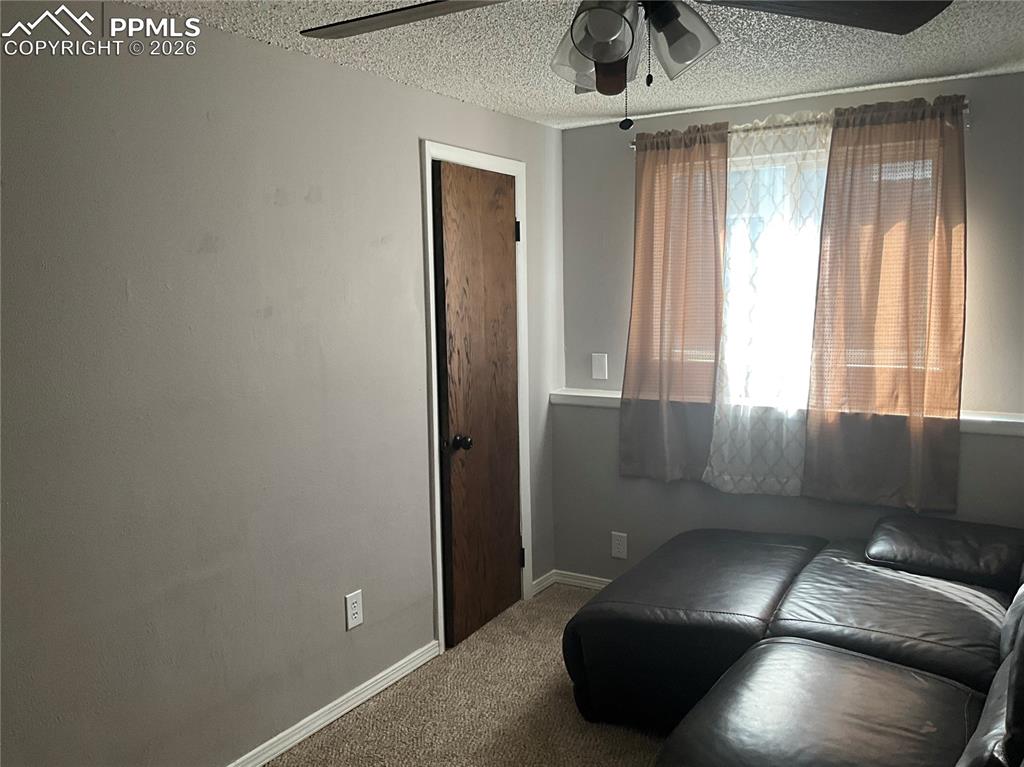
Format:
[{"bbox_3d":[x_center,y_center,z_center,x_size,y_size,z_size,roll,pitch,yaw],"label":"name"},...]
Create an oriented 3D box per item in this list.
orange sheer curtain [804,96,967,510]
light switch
[{"bbox_3d":[1.503,-0.307,3.460,0.585,1.600,0.110,3,8,32],"label":"orange sheer curtain"},{"bbox_3d":[0.442,-0.084,4.293,0.082,0.124,0.010,3,8,32],"label":"light switch"}]

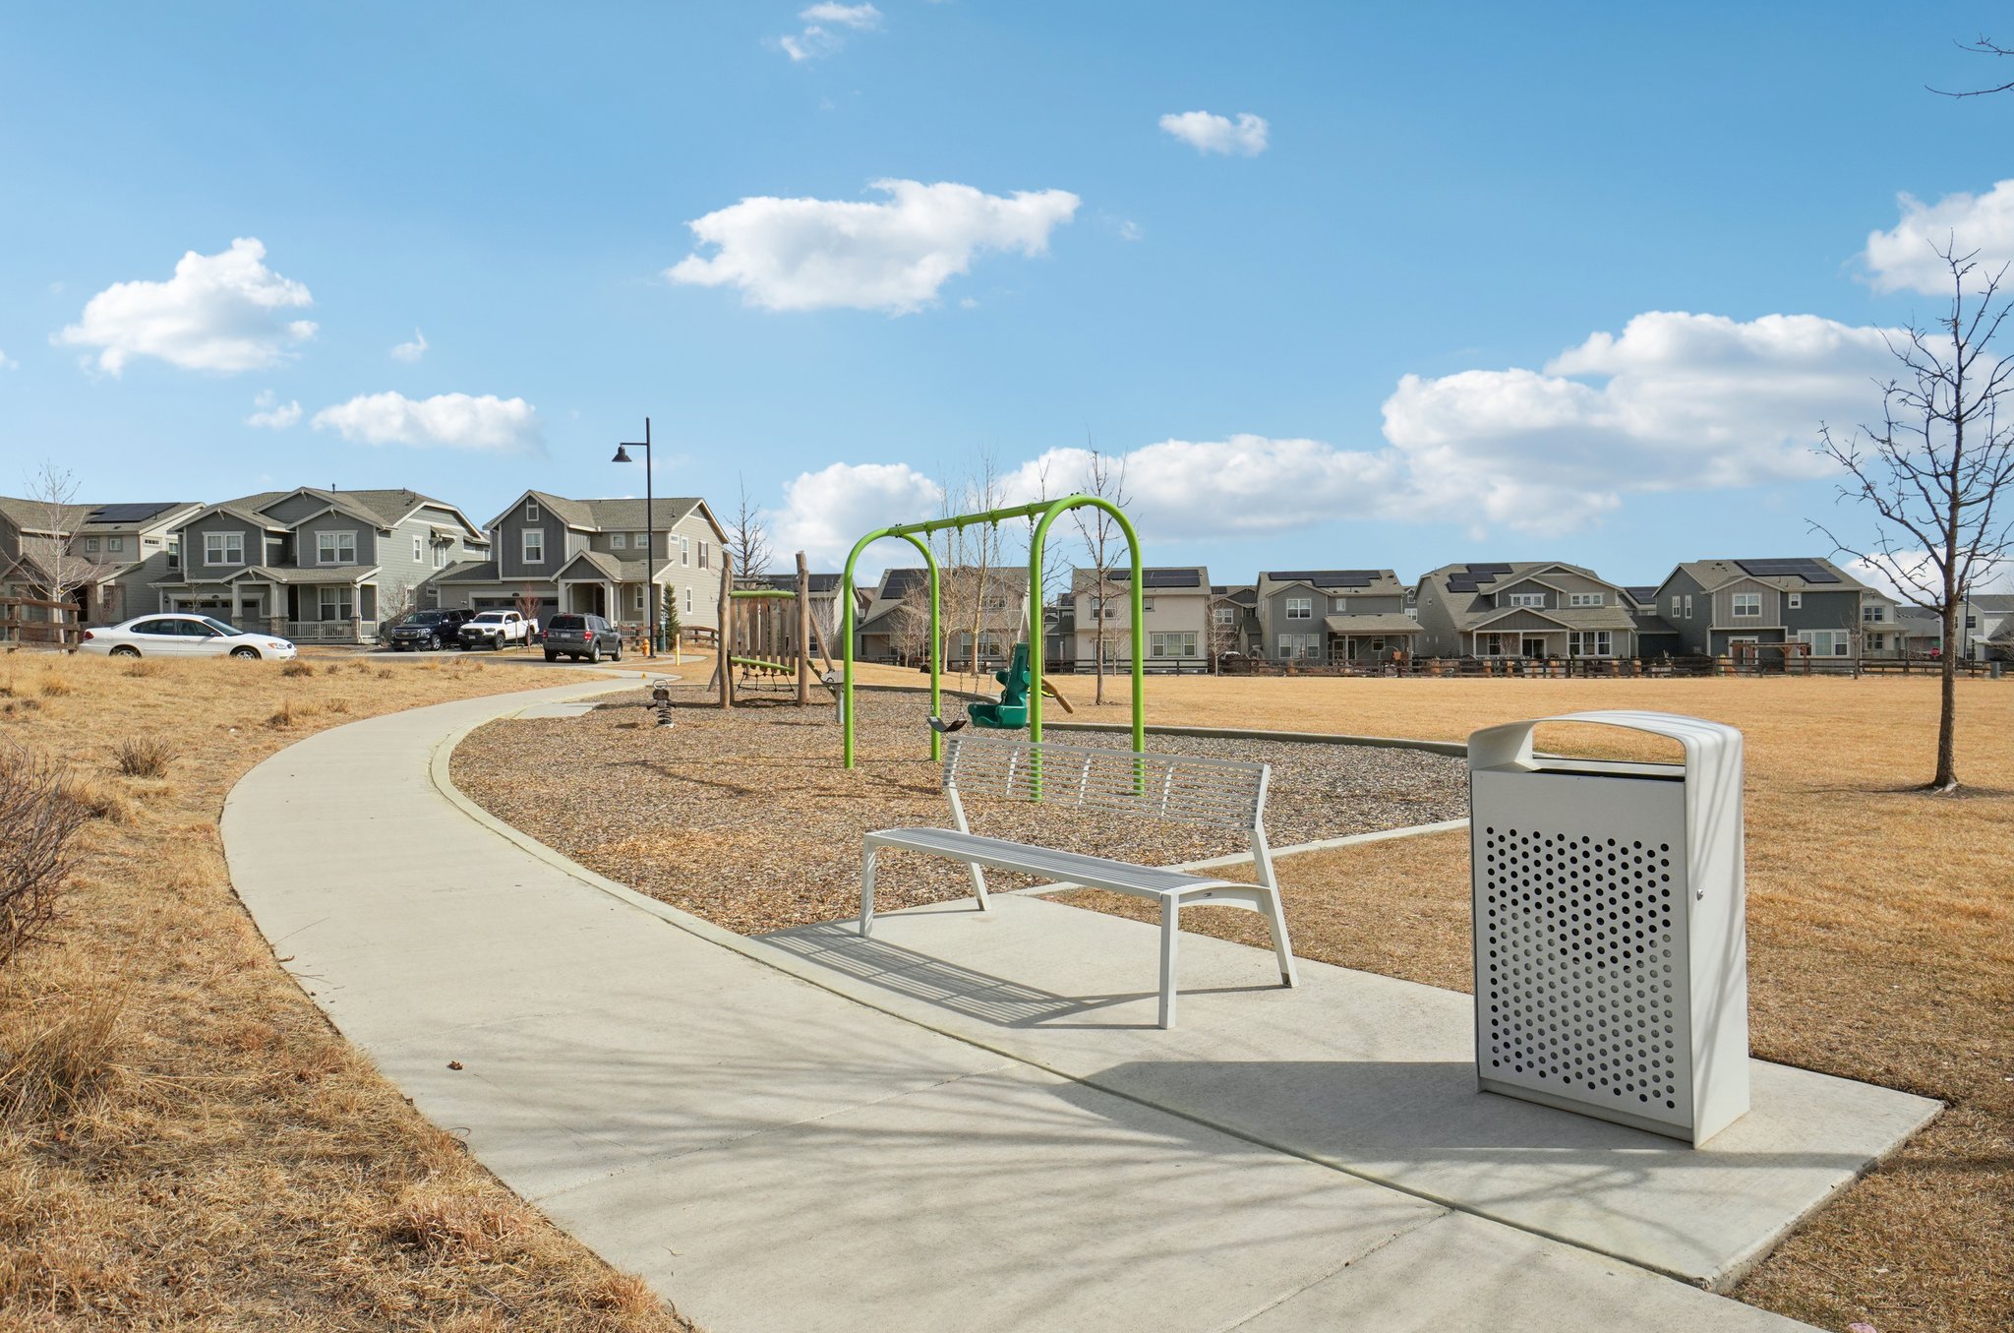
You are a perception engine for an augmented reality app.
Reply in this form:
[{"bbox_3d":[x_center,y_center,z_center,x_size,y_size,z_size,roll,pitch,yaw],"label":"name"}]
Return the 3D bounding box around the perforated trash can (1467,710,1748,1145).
[{"bbox_3d":[1.642,0.661,3.670,0.366,1.071,0.579,-4,3,-41],"label":"perforated trash can"}]

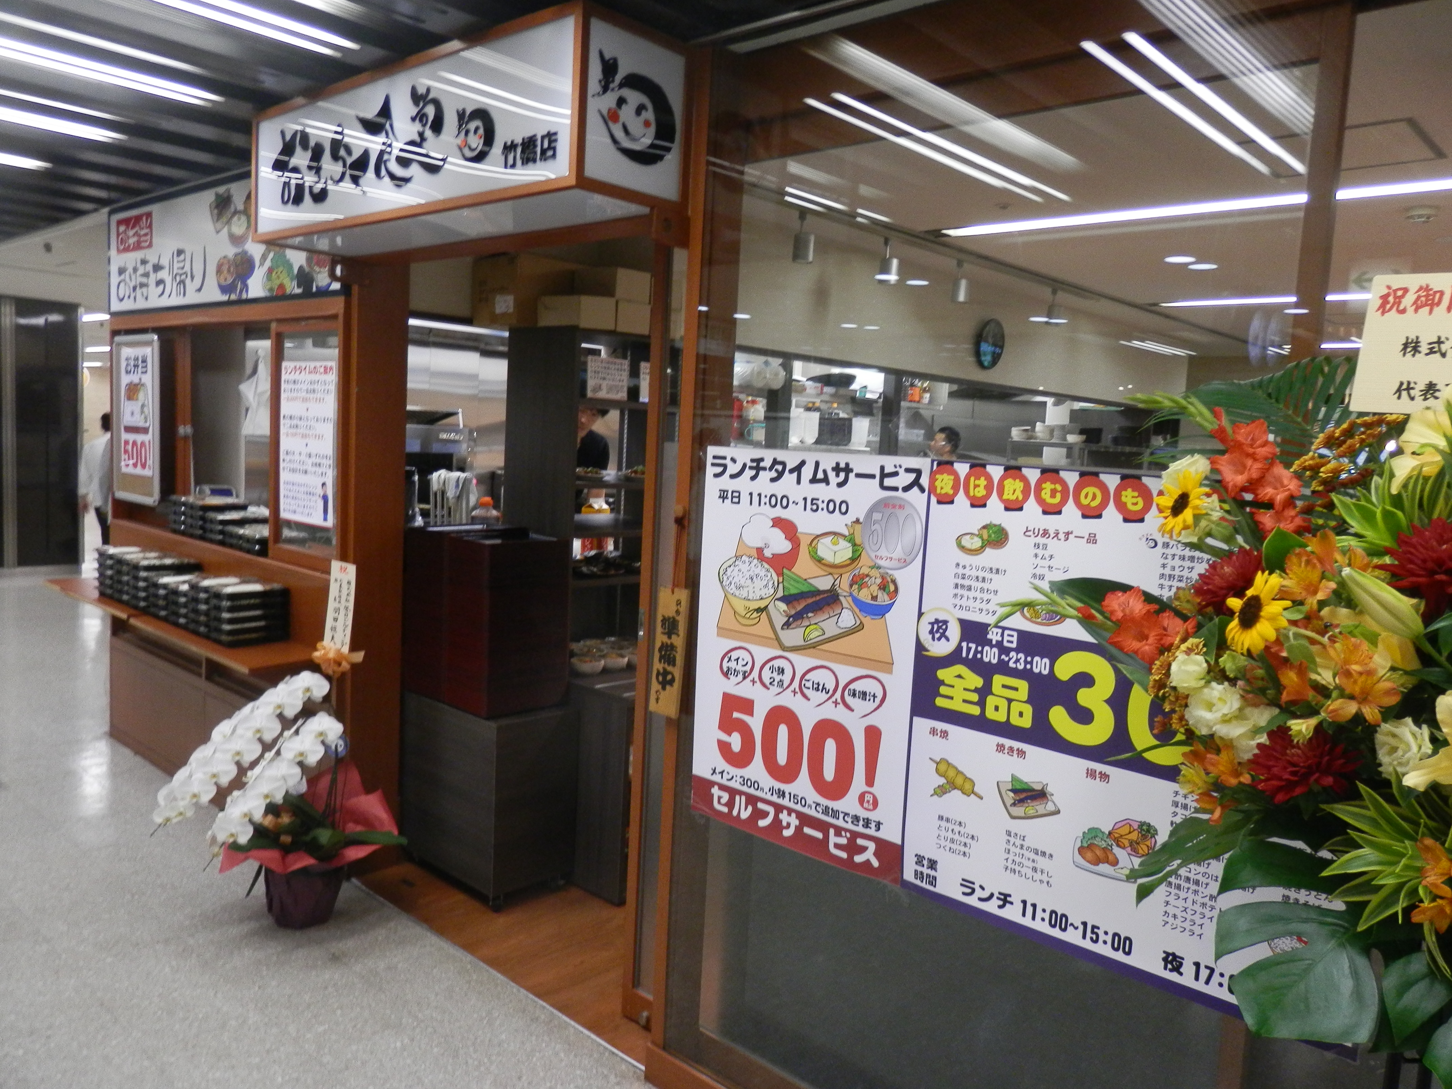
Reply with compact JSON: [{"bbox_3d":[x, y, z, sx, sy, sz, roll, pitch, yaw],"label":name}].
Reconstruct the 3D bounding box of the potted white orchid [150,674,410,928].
[{"bbox_3d":[-1.318,0.769,3.082,0.452,0.764,0.562,9,9,41],"label":"potted white orchid"}]

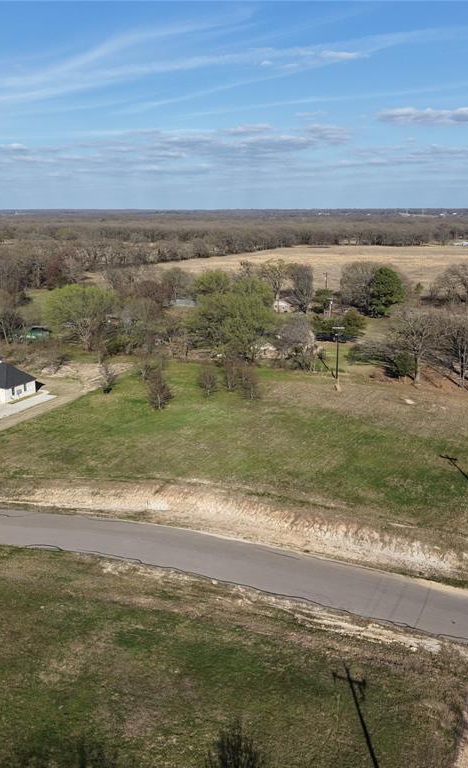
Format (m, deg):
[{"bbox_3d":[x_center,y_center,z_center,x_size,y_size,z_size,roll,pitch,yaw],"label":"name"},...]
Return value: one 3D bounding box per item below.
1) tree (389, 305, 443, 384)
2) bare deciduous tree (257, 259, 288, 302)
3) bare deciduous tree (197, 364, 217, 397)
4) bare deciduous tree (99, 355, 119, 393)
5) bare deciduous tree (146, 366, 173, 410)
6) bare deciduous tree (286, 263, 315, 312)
[{"bbox_3d":[40.589,-8.498,157.850,11.645,17.512,11.645,4,14,15],"label":"tree"},{"bbox_3d":[15.499,-37.924,271.964,12.633,20.023,12.633,1,14,3],"label":"bare deciduous tree"},{"bbox_3d":[-5.573,-0.882,150.244,4.516,6.639,4.516,-1,14,-2],"label":"bare deciduous tree"},{"bbox_3d":[-27.160,-2.349,153.197,4.186,8.192,4.186,-3,14,-10],"label":"bare deciduous tree"},{"bbox_3d":[-14.686,0.720,139.918,4.970,8.536,4.970,-2,14,-6],"label":"bare deciduous tree"},{"bbox_3d":[25.563,-36.611,269.270,10.300,18.708,10.300,1,14,6],"label":"bare deciduous tree"}]

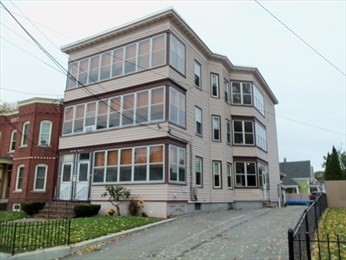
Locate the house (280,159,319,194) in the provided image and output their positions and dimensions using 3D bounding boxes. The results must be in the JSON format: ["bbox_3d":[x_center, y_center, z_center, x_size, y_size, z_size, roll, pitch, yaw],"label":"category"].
[{"bbox_3d":[18.687,8.509,46.616,8.000,6.950,8.000,-7,-15,29],"label":"house"}]

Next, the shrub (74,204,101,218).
[{"bbox_3d":[-4.105,3.948,13.965,1.200,0.680,1.060,-7,-15,29],"label":"shrub"}]

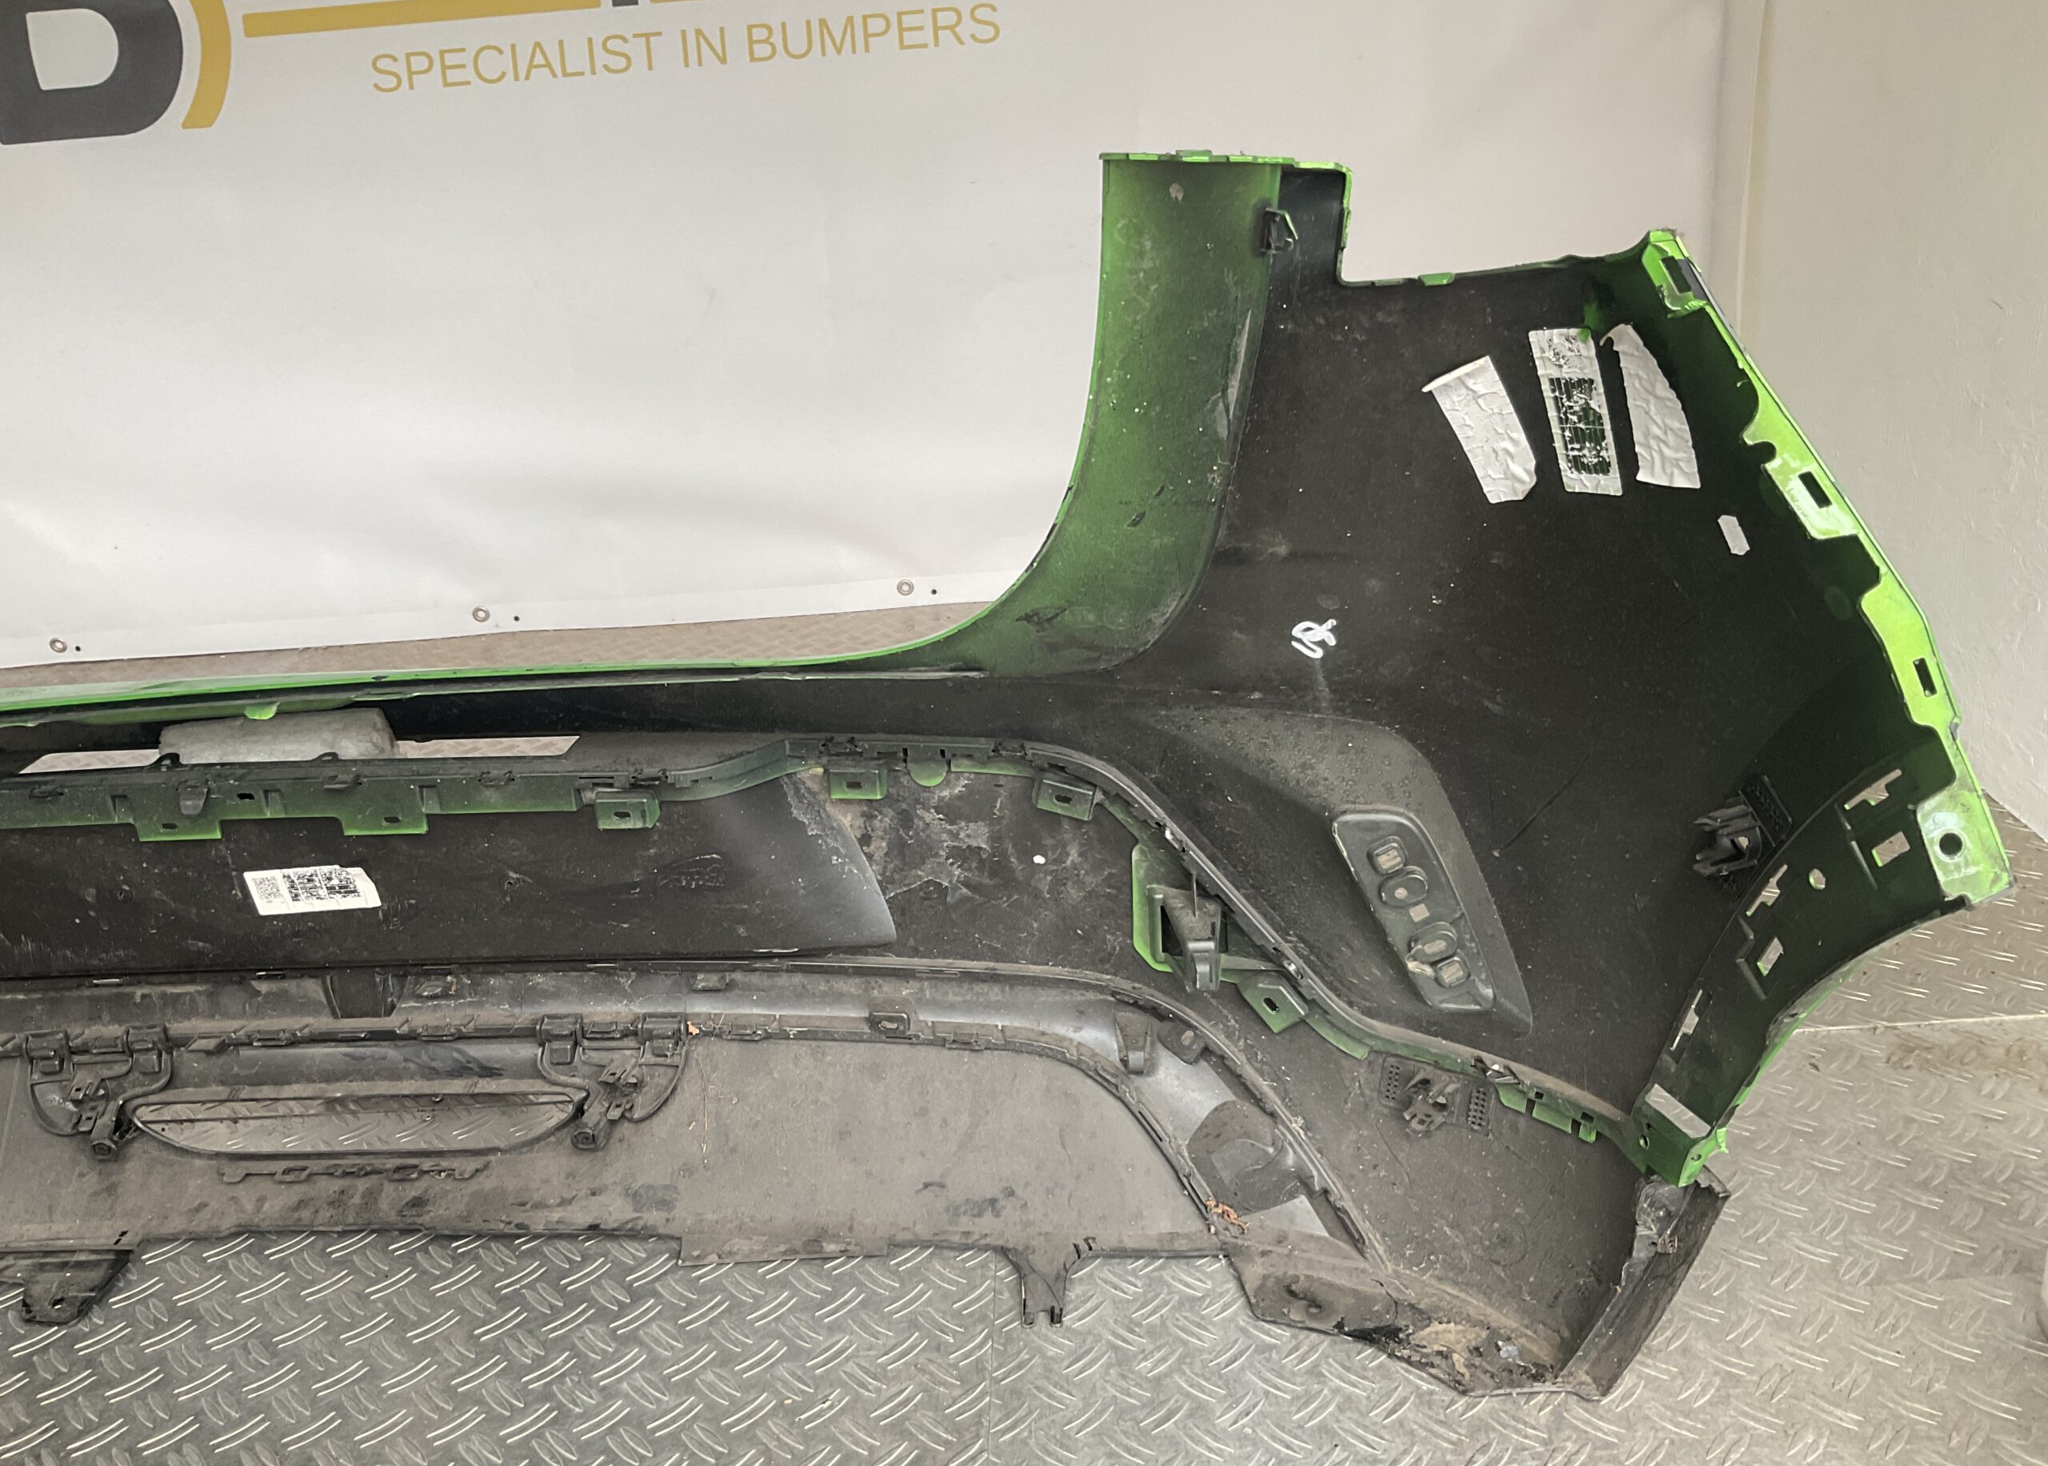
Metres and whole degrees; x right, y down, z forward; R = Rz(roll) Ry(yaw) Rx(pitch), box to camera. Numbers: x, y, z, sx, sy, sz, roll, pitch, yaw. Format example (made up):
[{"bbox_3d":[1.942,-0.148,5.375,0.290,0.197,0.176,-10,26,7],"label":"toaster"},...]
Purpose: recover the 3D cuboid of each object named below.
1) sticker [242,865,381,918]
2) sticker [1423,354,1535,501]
[{"bbox_3d":[-0.446,0.099,1.078,0.082,0.032,0.001,-5,27,7],"label":"sticker"},{"bbox_3d":[0.232,-0.147,0.858,0.037,0.074,0.003,-20,18,37],"label":"sticker"}]

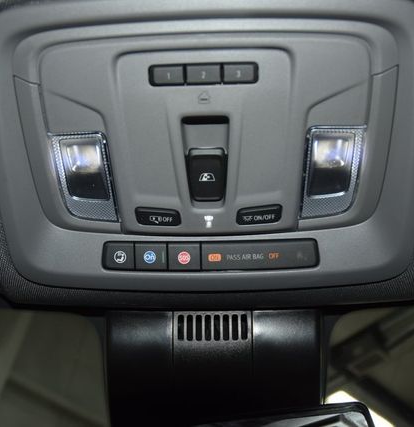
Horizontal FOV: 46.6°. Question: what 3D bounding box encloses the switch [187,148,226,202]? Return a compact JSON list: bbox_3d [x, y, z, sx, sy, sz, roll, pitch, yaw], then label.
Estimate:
[{"bbox_3d":[0.000,-0.027,0.332,0.025,0.015,0.037,-1,-78,0],"label":"switch"}]

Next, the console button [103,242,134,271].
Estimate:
[{"bbox_3d":[-0.061,0.030,0.339,0.022,0.008,0.019,-1,-93,0],"label":"console button"}]

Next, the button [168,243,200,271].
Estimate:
[{"bbox_3d":[-0.016,0.030,0.339,0.023,0.008,0.020,-1,-93,0],"label":"button"}]

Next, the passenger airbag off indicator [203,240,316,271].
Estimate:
[{"bbox_3d":[0.037,0.029,0.339,0.081,0.008,0.019,-1,-93,0],"label":"passenger airbag off indicator"}]

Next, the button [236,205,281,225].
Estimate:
[{"bbox_3d":[0.035,0.001,0.334,0.031,0.008,0.013,-4,-78,0],"label":"button"}]

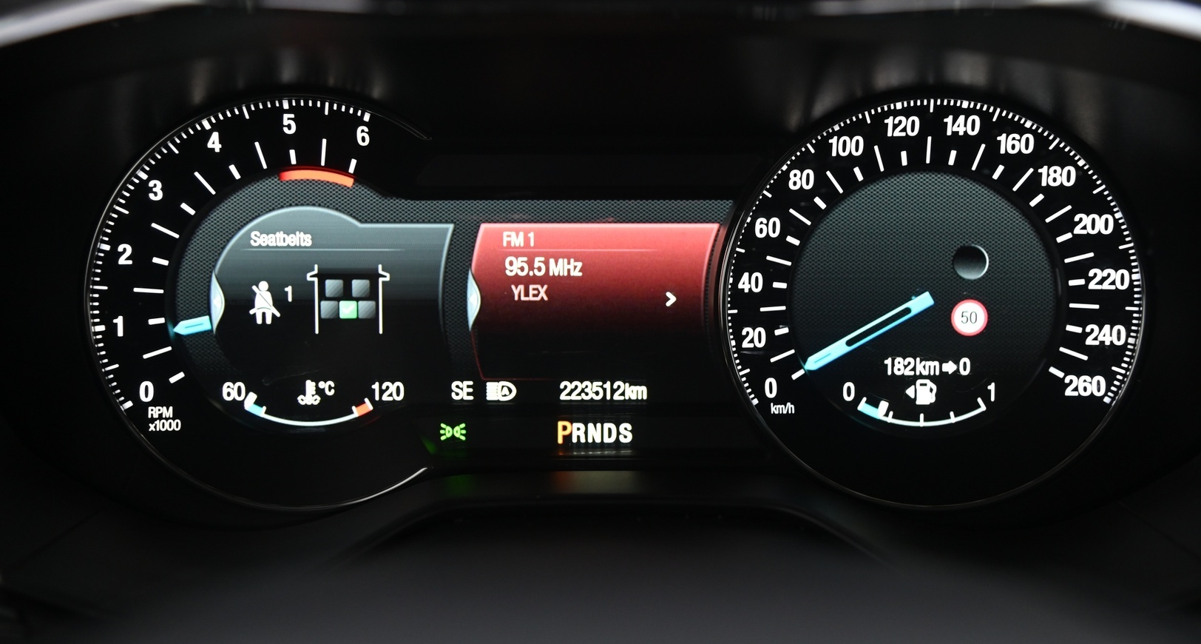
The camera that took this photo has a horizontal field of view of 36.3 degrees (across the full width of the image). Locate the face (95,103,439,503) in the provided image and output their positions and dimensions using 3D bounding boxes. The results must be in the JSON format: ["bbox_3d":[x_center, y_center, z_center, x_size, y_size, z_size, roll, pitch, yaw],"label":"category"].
[{"bbox_3d":[-0.087,-0.005,0.487,0.099,0.111,0.020,0,10,2],"label":"face"}]

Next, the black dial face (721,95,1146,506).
[{"bbox_3d":[0.087,-0.006,0.484,0.111,0.111,0.020,0,10,2],"label":"black dial face"}]

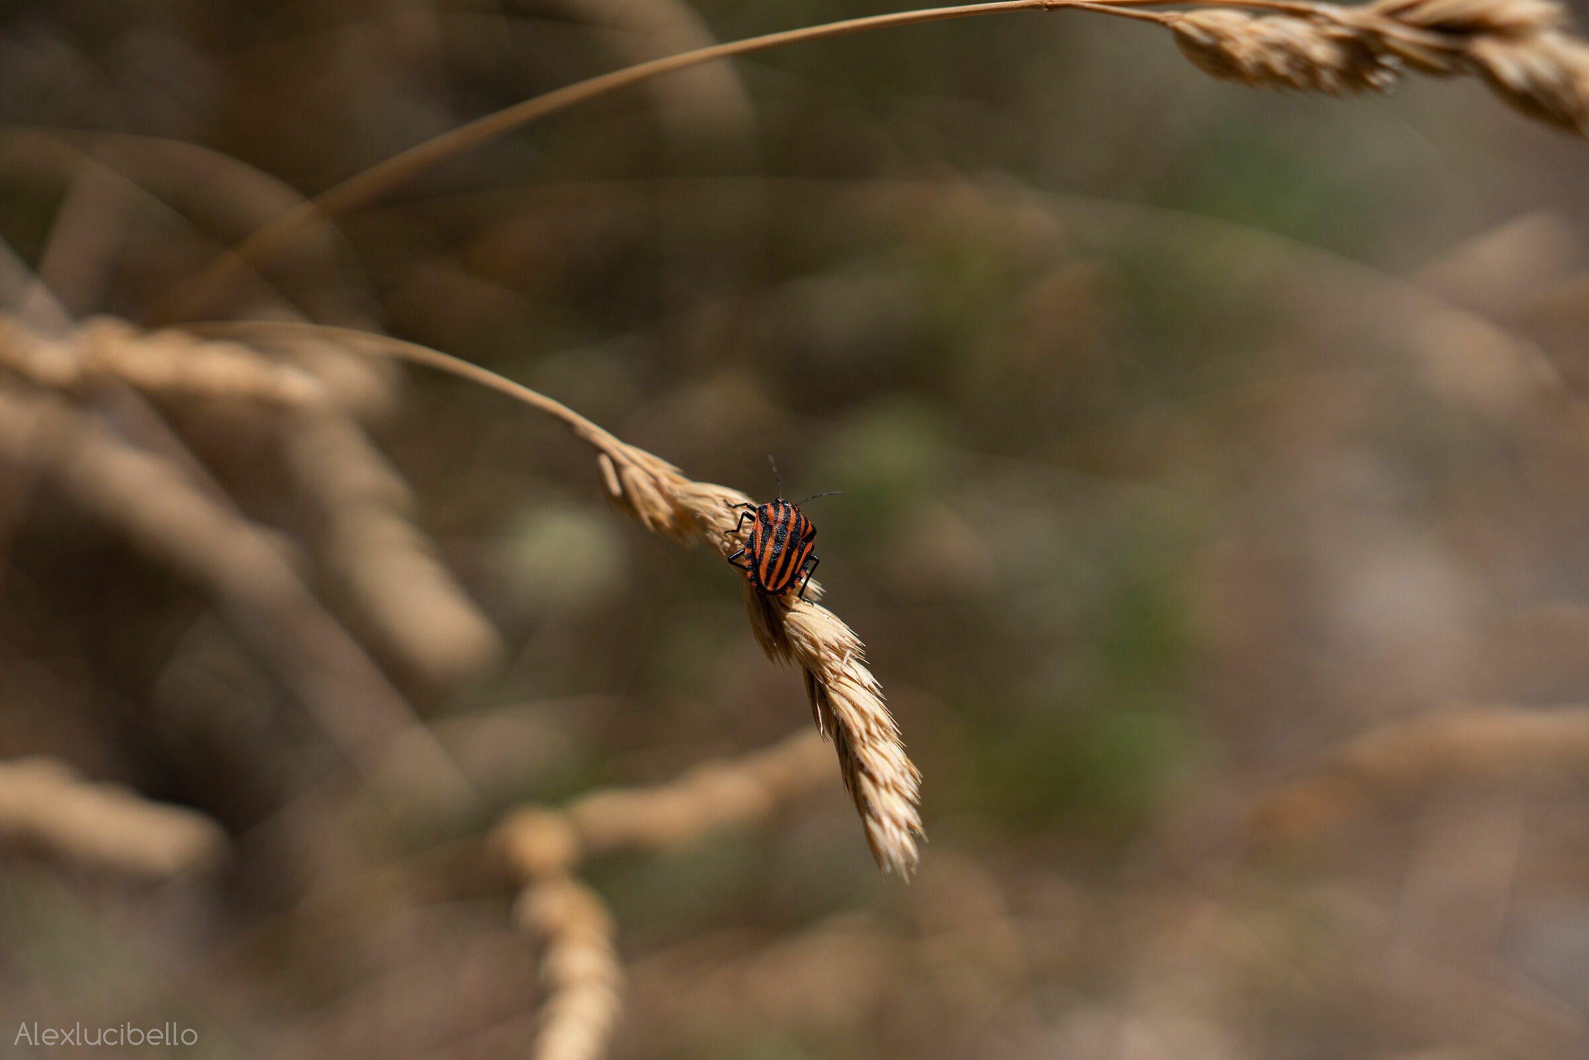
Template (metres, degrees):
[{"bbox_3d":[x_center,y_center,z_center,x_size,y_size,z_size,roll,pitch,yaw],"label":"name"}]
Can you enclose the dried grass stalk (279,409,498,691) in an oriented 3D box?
[{"bbox_3d":[-0.056,0.002,0.310,0.010,0.042,0.010,-33,9,0],"label":"dried grass stalk"}]

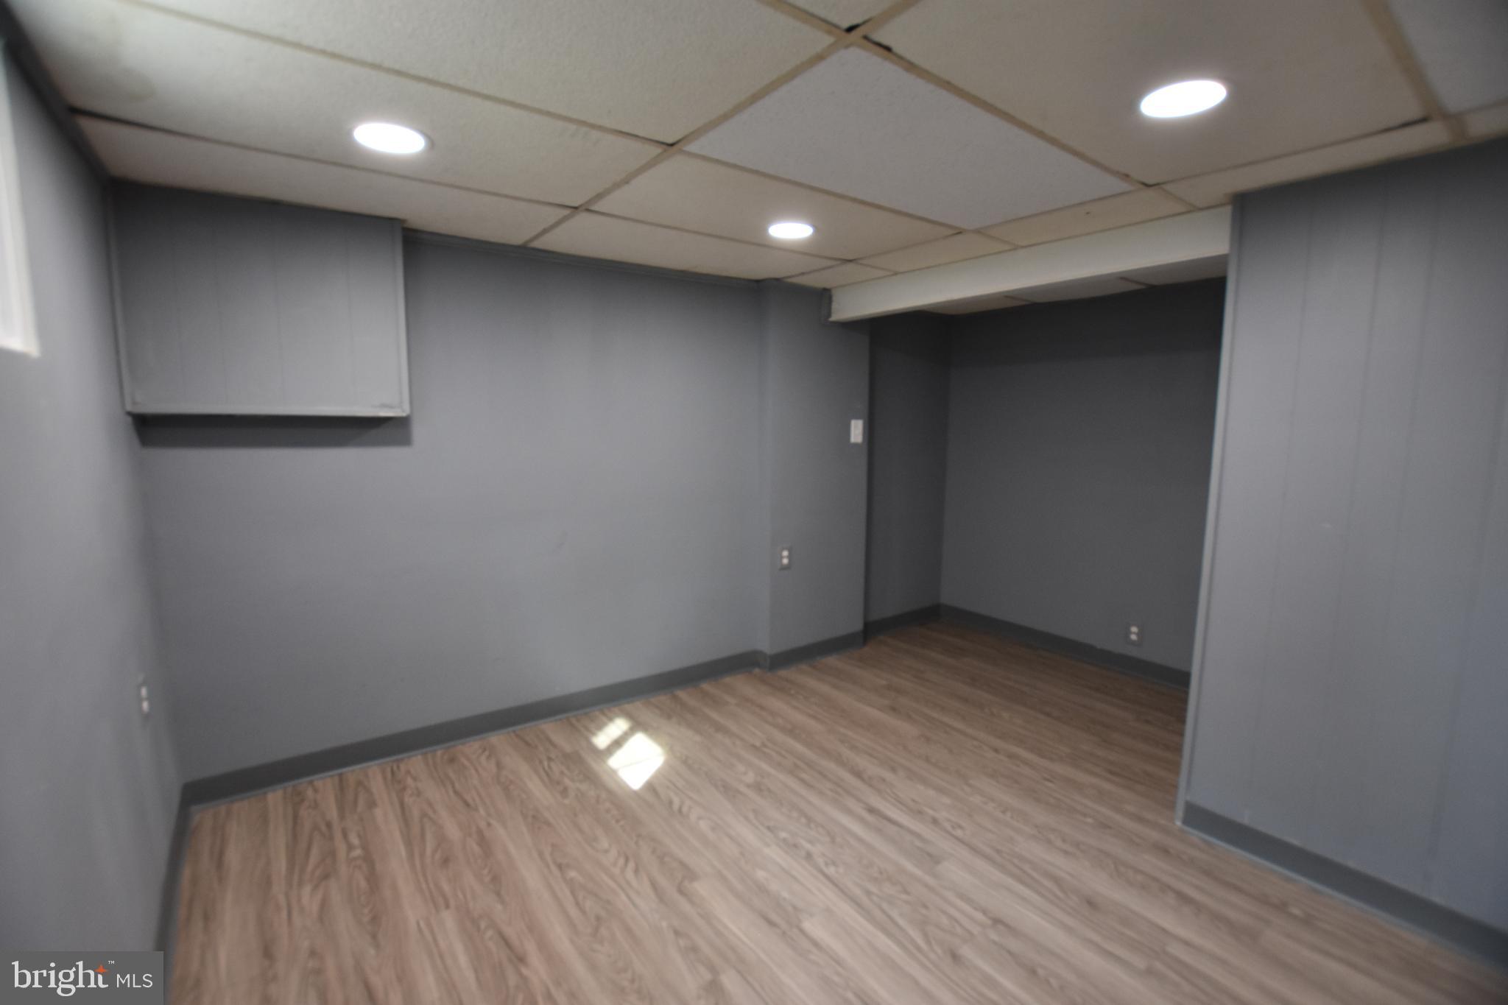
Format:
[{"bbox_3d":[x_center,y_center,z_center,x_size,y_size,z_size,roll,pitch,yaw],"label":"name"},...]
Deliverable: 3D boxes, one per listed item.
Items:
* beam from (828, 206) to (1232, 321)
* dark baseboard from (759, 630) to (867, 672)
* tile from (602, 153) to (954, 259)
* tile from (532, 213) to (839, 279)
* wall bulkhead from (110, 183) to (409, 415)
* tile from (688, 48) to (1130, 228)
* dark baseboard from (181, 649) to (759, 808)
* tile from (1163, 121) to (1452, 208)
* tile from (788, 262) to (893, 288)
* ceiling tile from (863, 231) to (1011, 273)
[{"bbox_3d":[1.004,-0.970,2.722,0.120,0.170,1.820,-4,9,-37],"label":"beam"},{"bbox_3d":[0.376,0.847,3.610,0.750,0.105,0.018,-4,9,-37],"label":"dark baseboard"},{"bbox_3d":[0.112,-0.980,2.183,1.203,0.020,0.584,-6,10,-37],"label":"tile"},{"bbox_3d":[-0.247,-1.053,2.651,1.203,0.020,0.538,-6,10,-37],"label":"tile"},{"bbox_3d":[-1.534,-0.611,2.019,0.730,0.660,0.140,-4,9,-37],"label":"wall bulkhead"},{"bbox_3d":[0.481,-0.905,1.701,1.203,0.020,0.575,-6,10,-37],"label":"tile"},{"bbox_3d":[-0.922,0.910,2.748,2.320,0.105,0.018,-4,9,-37],"label":"dark baseboard"},{"bbox_3d":[1.458,-0.905,1.706,0.293,0.020,0.533,-6,10,-37],"label":"tile"},{"bbox_3d":[0.417,-1.120,3.091,0.325,0.020,0.444,-6,10,-37],"label":"tile"},{"bbox_3d":[0.747,-1.053,2.660,0.325,0.020,0.584,-6,10,-37],"label":"ceiling tile"}]

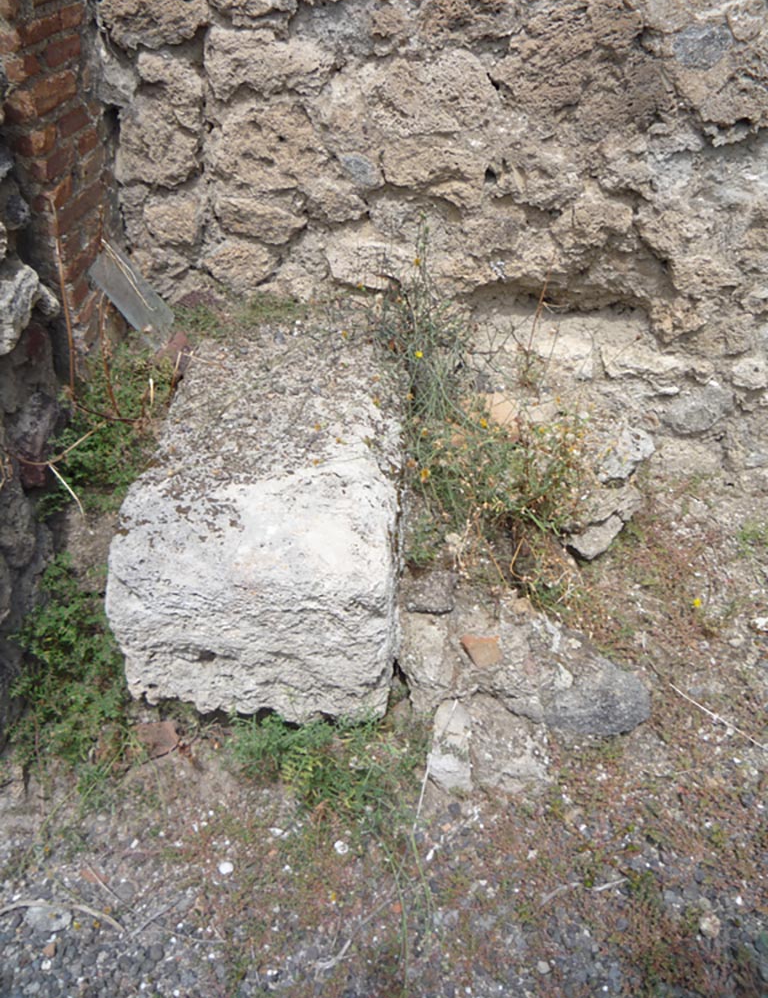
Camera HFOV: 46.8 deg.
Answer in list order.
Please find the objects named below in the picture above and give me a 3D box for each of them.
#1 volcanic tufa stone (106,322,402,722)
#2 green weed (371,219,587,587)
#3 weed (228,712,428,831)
[{"bbox_3d":[-0.245,-0.001,2.107,0.532,0.467,0.919,1,34,1],"label":"volcanic tufa stone"},{"bbox_3d":[0.190,-0.228,2.047,0.450,0.590,0.520,1,34,1],"label":"green weed"},{"bbox_3d":[-0.090,0.482,1.703,0.330,0.110,0.250,1,34,1],"label":"weed"}]

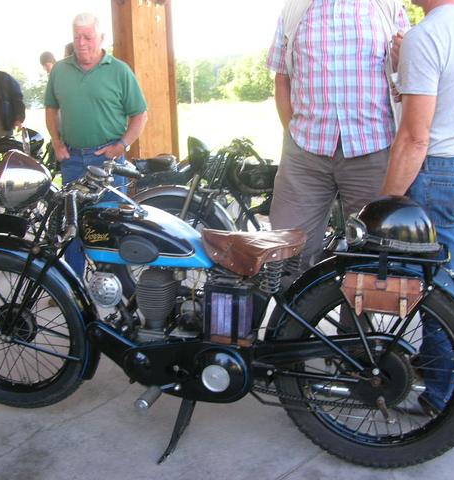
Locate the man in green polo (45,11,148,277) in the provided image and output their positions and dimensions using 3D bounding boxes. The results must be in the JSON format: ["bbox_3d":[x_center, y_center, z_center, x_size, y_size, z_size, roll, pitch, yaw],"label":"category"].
[{"bbox_3d":[-0.742,-0.425,3.739,0.580,1.690,0.360,0,11,4],"label":"man in green polo"}]

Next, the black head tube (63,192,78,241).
[{"bbox_3d":[-0.553,-0.083,2.285,0.050,0.180,0.050,3,12,-1],"label":"black head tube"}]

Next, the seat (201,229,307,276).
[{"bbox_3d":[0.075,0.033,2.077,0.320,0.145,0.280,3,13,20],"label":"seat"}]

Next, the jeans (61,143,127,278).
[{"bbox_3d":[-0.767,-0.086,3.803,0.410,0.980,0.310,0,11,4],"label":"jeans"}]

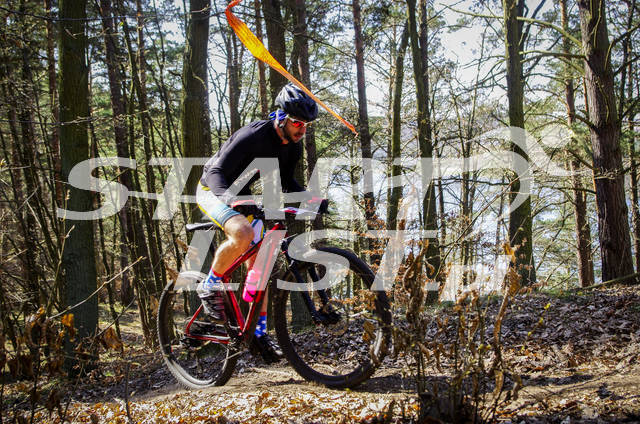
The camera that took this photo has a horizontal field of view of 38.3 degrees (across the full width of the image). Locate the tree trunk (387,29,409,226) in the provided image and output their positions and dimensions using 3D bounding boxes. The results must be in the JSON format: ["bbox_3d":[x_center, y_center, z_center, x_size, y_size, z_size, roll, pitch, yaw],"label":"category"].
[{"bbox_3d":[1.335,-1.344,16.000,0.210,4.000,0.210,3,3,0],"label":"tree trunk"}]

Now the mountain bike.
[{"bbox_3d":[-0.369,0.492,5.176,1.830,1.040,0.720,-9,-2,43],"label":"mountain bike"}]

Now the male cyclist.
[{"bbox_3d":[-0.347,0.105,5.125,0.930,1.540,0.680,1,4,43],"label":"male cyclist"}]

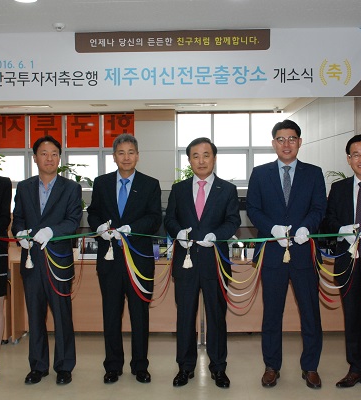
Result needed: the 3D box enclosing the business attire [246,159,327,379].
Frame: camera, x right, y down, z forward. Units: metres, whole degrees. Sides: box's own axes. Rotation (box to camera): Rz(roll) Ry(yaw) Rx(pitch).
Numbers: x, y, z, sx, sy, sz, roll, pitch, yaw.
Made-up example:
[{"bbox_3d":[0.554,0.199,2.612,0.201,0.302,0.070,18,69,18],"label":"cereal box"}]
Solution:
[{"bbox_3d":[0.729,0.471,4.121,0.550,1.520,0.400,0,2,11],"label":"business attire"}]

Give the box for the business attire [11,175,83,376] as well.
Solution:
[{"bbox_3d":[-0.934,0.516,4.211,0.480,1.370,0.380,0,2,3],"label":"business attire"}]

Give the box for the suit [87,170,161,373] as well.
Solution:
[{"bbox_3d":[-0.384,0.504,4.150,0.520,1.410,0.380,0,3,-2],"label":"suit"}]

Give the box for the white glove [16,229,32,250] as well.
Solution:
[{"bbox_3d":[-1.011,0.256,3.880,0.110,0.135,0.130,-1,3,-24],"label":"white glove"}]

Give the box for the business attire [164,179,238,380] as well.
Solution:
[{"bbox_3d":[0.147,0.510,4.090,0.525,1.385,0.380,0,3,2],"label":"business attire"}]

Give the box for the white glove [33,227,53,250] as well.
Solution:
[{"bbox_3d":[-0.907,0.255,3.969,0.130,0.150,0.120,0,2,13],"label":"white glove"}]

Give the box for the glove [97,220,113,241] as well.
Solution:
[{"bbox_3d":[-0.484,0.198,3.880,0.110,0.130,0.130,-1,3,-24],"label":"glove"}]

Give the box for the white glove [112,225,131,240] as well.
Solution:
[{"bbox_3d":[-0.391,0.217,4.009,0.130,0.105,0.120,0,2,13],"label":"white glove"}]

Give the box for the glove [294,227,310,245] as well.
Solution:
[{"bbox_3d":[0.773,0.226,3.820,0.105,0.115,0.130,1,3,21],"label":"glove"}]

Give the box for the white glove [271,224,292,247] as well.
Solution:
[{"bbox_3d":[0.642,0.226,3.810,0.120,0.135,0.130,-1,3,-24],"label":"white glove"}]

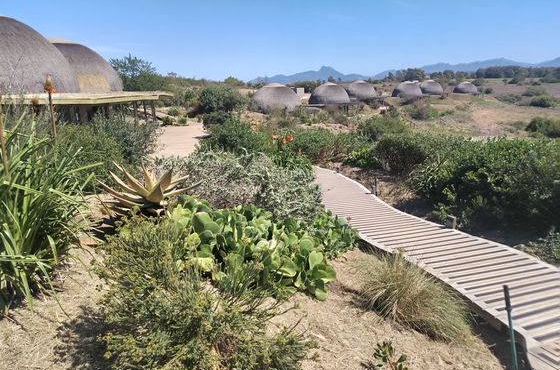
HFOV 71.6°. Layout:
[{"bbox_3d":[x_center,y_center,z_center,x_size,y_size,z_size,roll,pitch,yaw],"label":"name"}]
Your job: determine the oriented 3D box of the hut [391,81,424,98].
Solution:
[{"bbox_3d":[32.179,-24.102,98.000,7.700,4.100,7.700,9,18,31],"label":"hut"}]

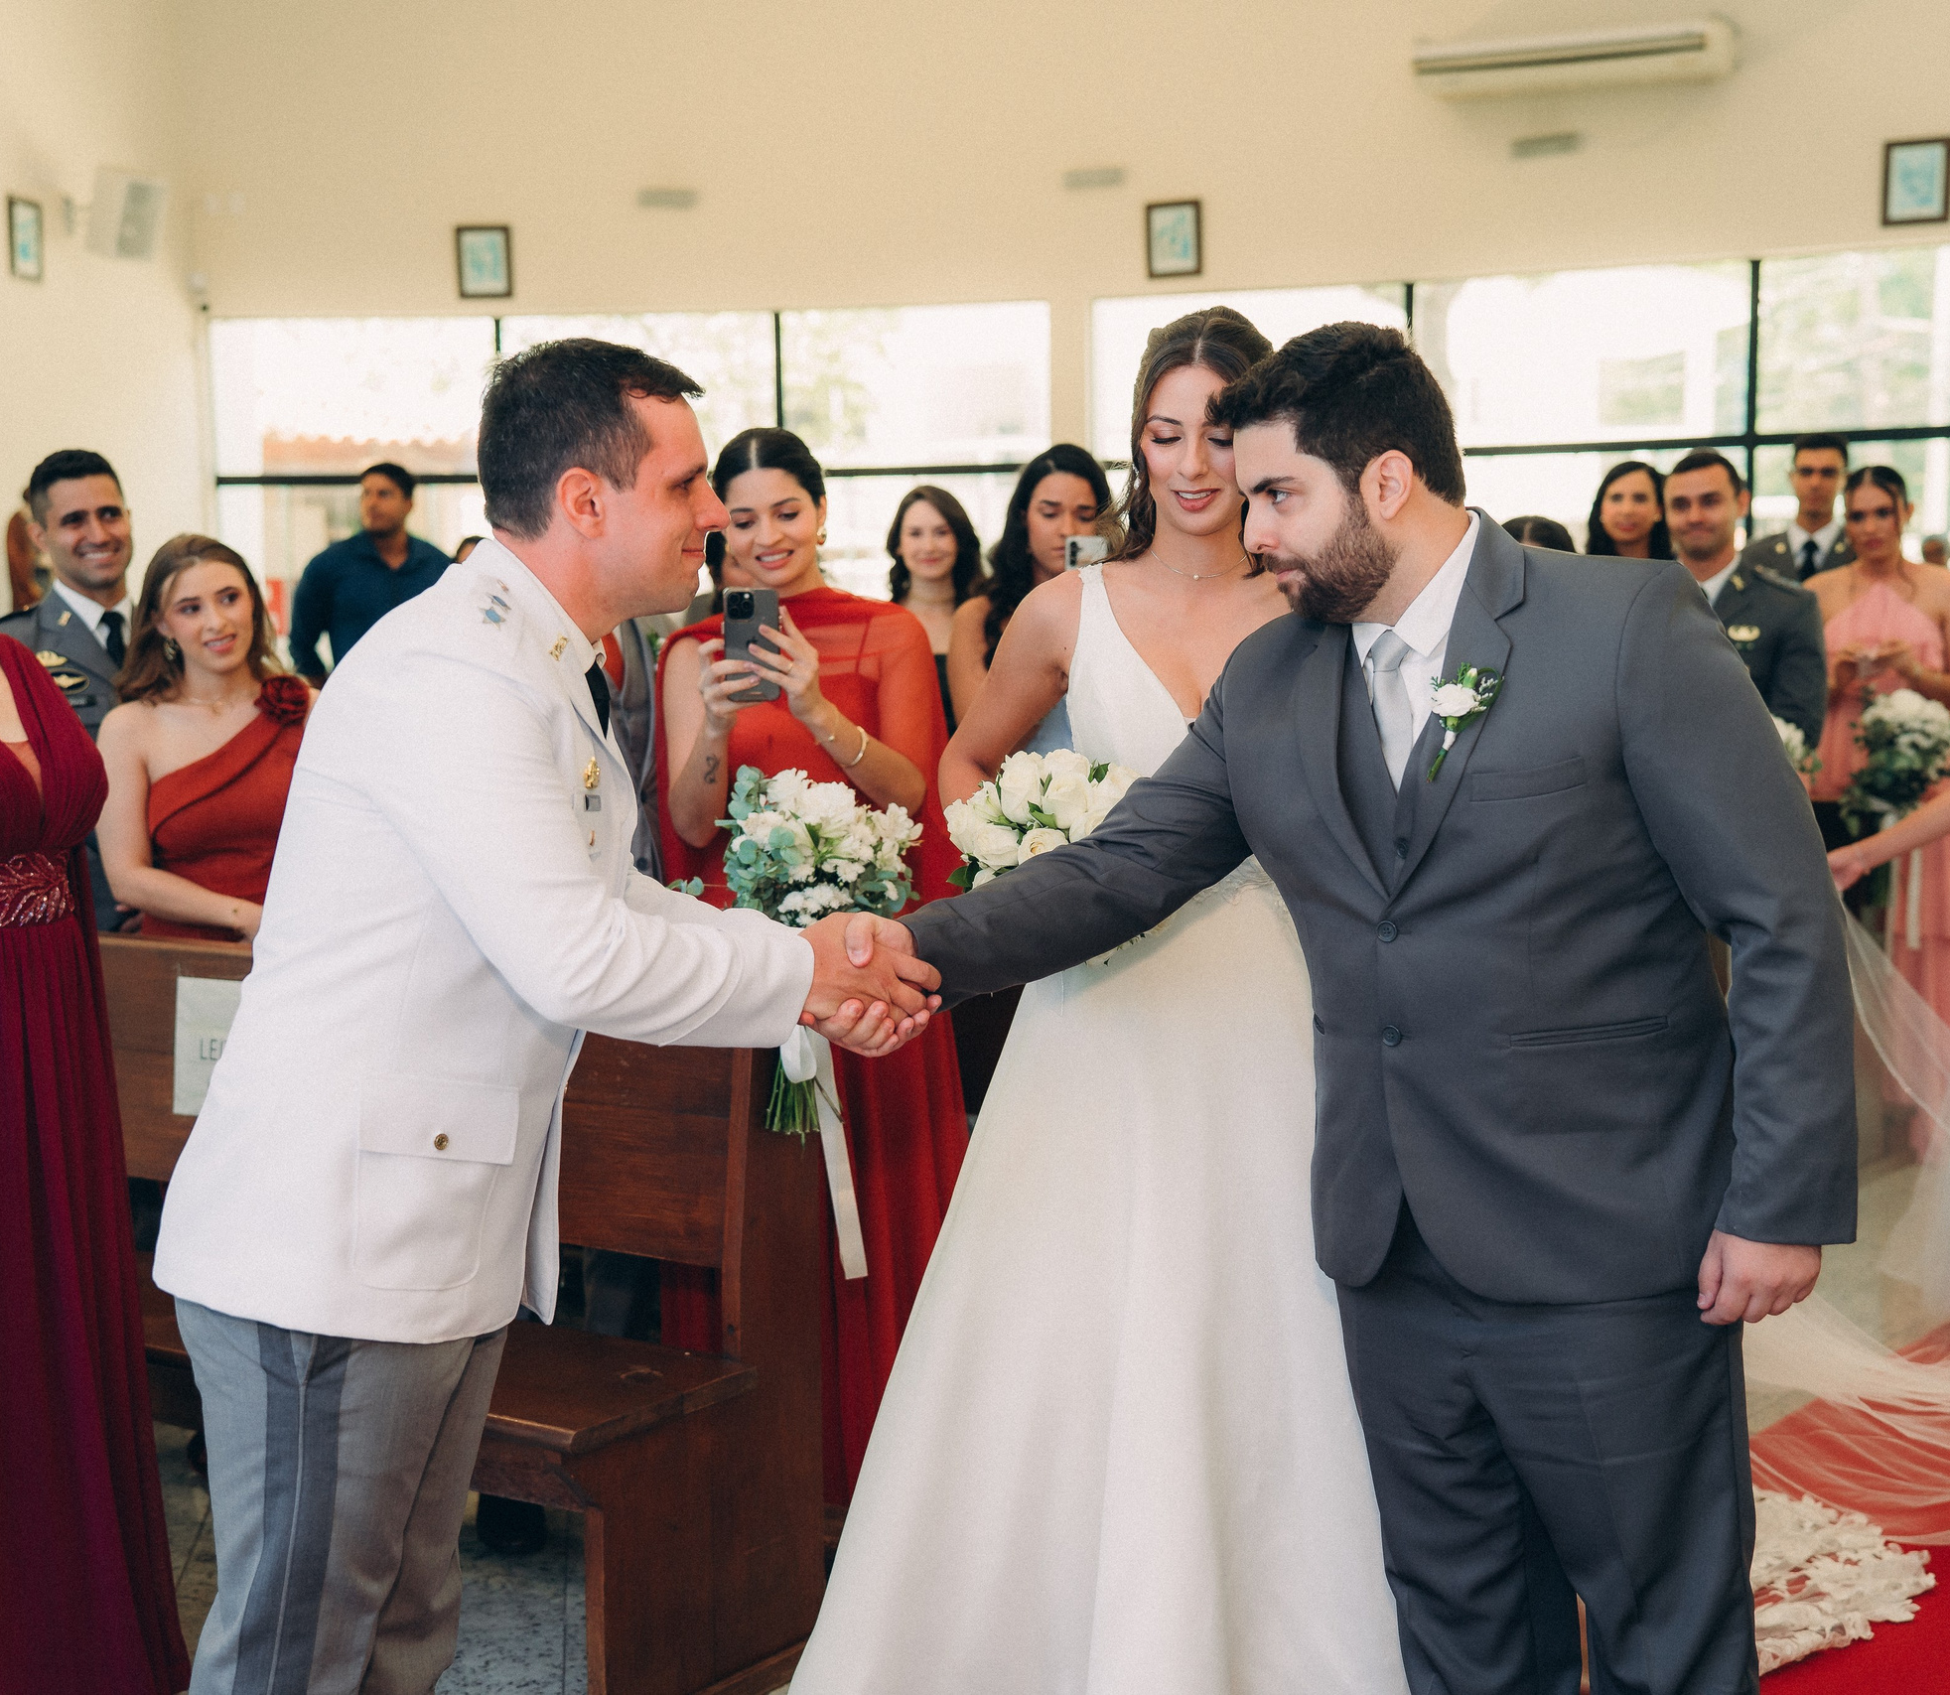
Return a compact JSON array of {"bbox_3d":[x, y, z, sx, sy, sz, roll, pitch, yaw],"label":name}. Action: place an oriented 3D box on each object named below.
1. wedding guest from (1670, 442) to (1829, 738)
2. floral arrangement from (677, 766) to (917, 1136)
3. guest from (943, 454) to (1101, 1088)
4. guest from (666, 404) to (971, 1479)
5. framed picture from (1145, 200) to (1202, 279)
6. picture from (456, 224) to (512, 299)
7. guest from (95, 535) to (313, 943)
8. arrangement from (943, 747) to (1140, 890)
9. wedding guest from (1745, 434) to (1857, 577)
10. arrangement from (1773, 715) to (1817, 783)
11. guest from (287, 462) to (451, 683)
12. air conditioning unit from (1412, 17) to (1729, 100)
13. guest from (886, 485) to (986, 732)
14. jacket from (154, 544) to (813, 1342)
[{"bbox_3d":[1.705,-0.043,6.630,0.510,1.714,0.320,2,6,25],"label":"wedding guest"},{"bbox_3d":[-0.231,0.134,3.800,0.300,0.470,0.260,-3,6,-12],"label":"floral arrangement"},{"bbox_3d":[0.131,0.178,4.842,0.440,1.678,0.360,0,6,9],"label":"guest"},{"bbox_3d":[-0.240,0.220,4.329,0.480,1.679,0.480,0,5,9],"label":"guest"},{"bbox_3d":[0.786,-2.395,11.400,0.225,0.300,0.030,1,6,17],"label":"framed picture"},{"bbox_3d":[-1.936,-2.305,11.400,0.215,0.278,0.025,0,6,10],"label":"picture"},{"bbox_3d":[-1.239,0.266,4.836,0.420,1.567,0.310,-2,6,-9],"label":"guest"},{"bbox_3d":[0.072,-0.005,2.880,0.210,0.210,0.210,-1,6,6],"label":"arrangement"},{"bbox_3d":[2.206,-0.192,7.684,0.520,1.797,0.320,1,6,23],"label":"wedding guest"},{"bbox_3d":[1.636,-0.109,6.000,0.270,0.380,0.260,0,6,12],"label":"arrangement"},{"bbox_3d":[-1.878,-0.292,9.388,0.580,1.800,0.330,-1,5,-3],"label":"guest"},{"bbox_3d":[2.075,-2.718,10.000,1.080,0.210,0.230,2,7,25],"label":"air conditioning unit"},{"bbox_3d":[-0.080,0.003,6.678,0.430,1.666,0.290,0,5,7],"label":"guest"},{"bbox_3d":[-0.475,0.084,2.830,0.640,0.760,0.520,1,6,15],"label":"jacket"}]

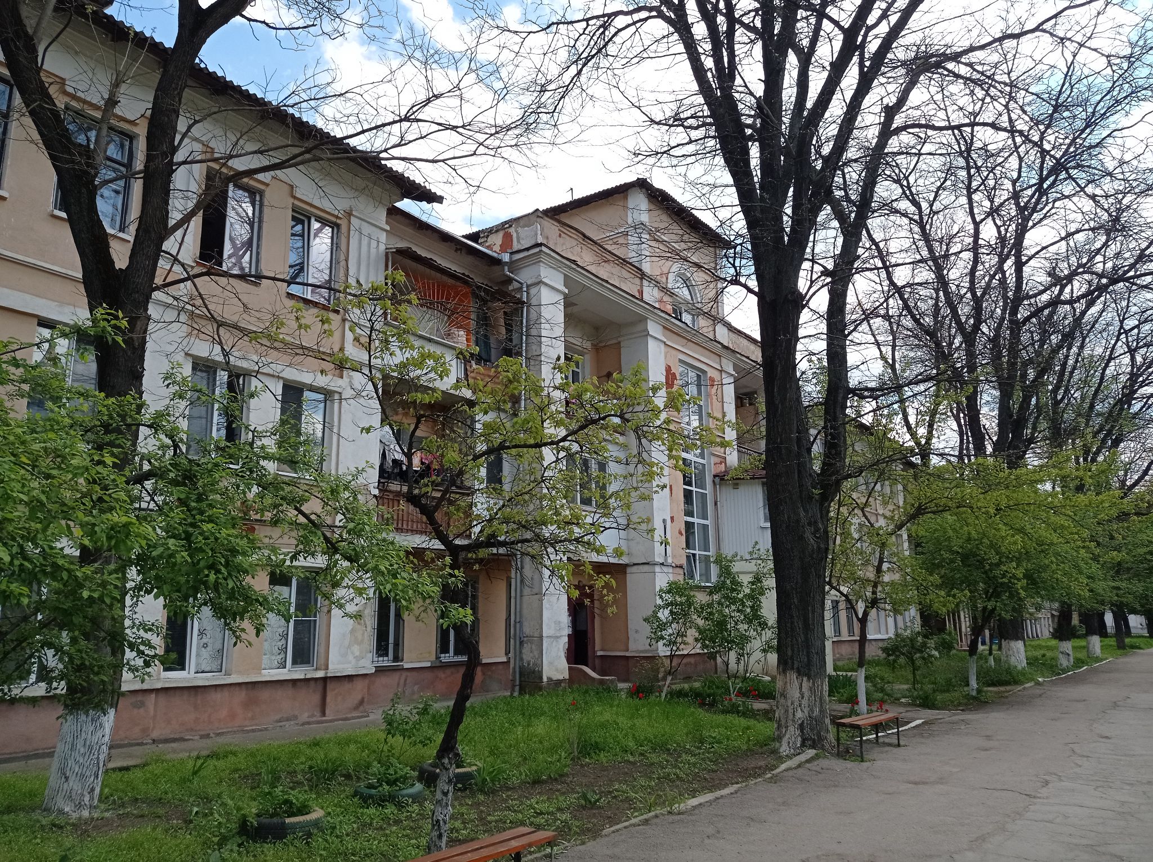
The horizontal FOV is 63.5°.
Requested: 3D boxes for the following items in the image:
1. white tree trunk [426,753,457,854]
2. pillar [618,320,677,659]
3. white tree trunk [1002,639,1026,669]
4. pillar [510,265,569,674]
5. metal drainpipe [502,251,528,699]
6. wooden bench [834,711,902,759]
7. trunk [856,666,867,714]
[{"bbox_3d":[-0.930,2.598,6.457,0.200,0.690,0.160,1,-12,-8],"label":"white tree trunk"},{"bbox_3d":[2.130,1.644,28.207,0.986,10.087,0.955,-9,-14,33],"label":"pillar"},{"bbox_3d":[14.440,7.373,30.727,0.773,0.998,0.773,-6,-13,24],"label":"white tree trunk"},{"bbox_3d":[-0.954,0.952,23.666,0.970,10.626,1.063,-9,-14,33],"label":"pillar"},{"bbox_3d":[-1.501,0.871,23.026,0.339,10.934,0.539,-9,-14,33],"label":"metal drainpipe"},{"bbox_3d":[3.661,3.771,11.565,0.308,0.391,1.679,-9,-14,33],"label":"wooden bench"},{"bbox_3d":[4.782,4.362,15.576,0.140,0.867,0.140,-4,-12,16],"label":"trunk"}]

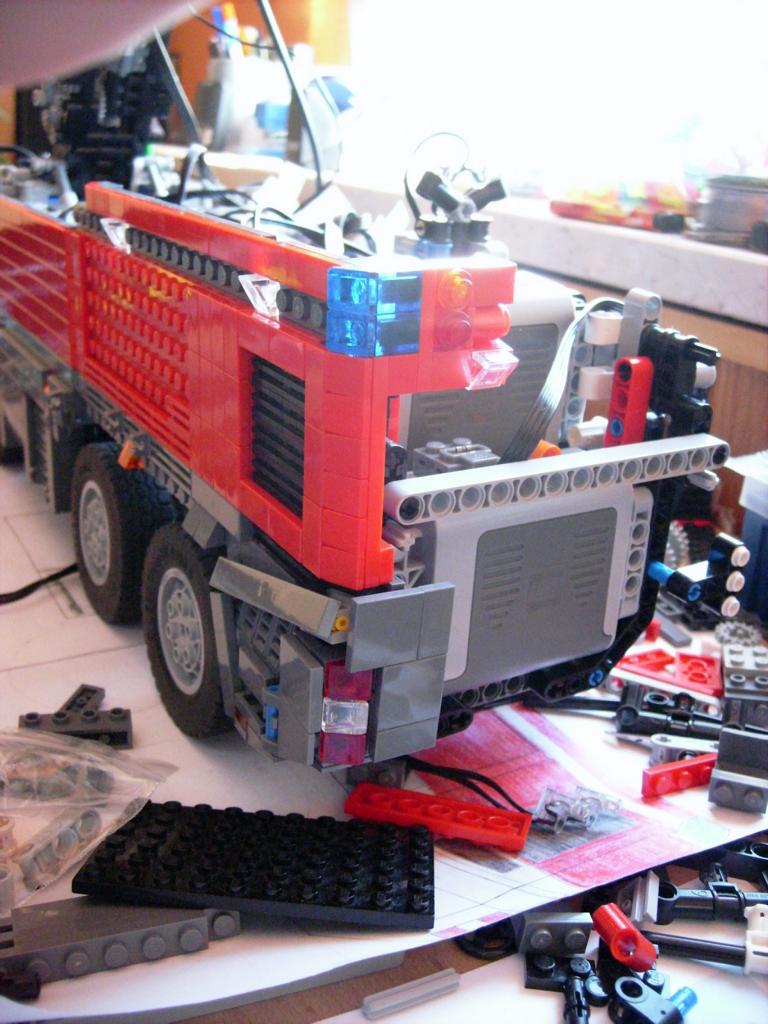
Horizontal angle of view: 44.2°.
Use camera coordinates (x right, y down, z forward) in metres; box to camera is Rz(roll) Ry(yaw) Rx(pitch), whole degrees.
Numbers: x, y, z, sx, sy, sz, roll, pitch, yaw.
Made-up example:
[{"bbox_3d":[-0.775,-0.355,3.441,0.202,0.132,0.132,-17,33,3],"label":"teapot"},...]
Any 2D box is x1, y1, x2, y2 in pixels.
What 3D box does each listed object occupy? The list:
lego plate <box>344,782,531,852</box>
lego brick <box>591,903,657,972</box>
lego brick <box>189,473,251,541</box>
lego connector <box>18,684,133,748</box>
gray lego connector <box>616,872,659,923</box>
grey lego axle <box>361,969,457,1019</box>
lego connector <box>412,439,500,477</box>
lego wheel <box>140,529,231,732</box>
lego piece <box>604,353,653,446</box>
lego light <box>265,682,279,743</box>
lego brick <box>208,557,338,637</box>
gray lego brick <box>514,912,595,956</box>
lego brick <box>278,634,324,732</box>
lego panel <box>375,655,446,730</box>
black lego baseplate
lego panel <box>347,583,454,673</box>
[{"bbox_3d":[0.015,0.082,0.254,0.048,0.005,0.016,7,5,14],"label":"lego plate"},{"bbox_3d":[0.058,0.103,0.229,0.007,0.008,0.016,-48,29,-3],"label":"lego brick"},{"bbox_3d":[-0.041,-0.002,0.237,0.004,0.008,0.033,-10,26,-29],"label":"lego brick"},{"bbox_3d":[-0.093,0.061,0.287,0.032,0.009,0.023,-1,20,-11],"label":"lego connector"},{"bbox_3d":[0.063,0.096,0.235,0.009,0.013,0.005,-5,22,-22],"label":"gray lego connector"},{"bbox_3d":[0.007,0.113,0.222,0.024,0.005,0.005,-7,24,-23],"label":"grey lego axle"},{"bbox_3d":[0.017,-0.011,0.225,0.016,0.008,0.016,-10,26,-29],"label":"lego connector"},{"bbox_3d":[-0.047,0.033,0.288,0.036,0.069,0.069,-10,26,-29],"label":"lego wheel"},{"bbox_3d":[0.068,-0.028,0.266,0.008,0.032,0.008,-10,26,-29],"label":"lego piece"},{"bbox_3d":[-0.025,0.046,0.216,0.005,0.013,0.005,-9,23,-30],"label":"lego light"},{"bbox_3d":[-0.025,0.019,0.215,0.032,0.008,0.003,19,2,29],"label":"lego brick"},{"bbox_3d":[0.040,0.098,0.220,0.016,0.008,0.005,5,14,-10],"label":"gray lego brick"},{"bbox_3d":[-0.018,0.037,0.204,0.003,0.016,0.016,-10,26,-29],"label":"lego brick"},{"bbox_3d":[0.006,0.039,0.209,0.016,0.016,0.003,-6,23,-30],"label":"lego panel"},{"bbox_3d":[-0.028,0.084,0.232,0.080,0.005,0.048,5,3,0],"label":"black lego baseplate"},{"bbox_3d":[0.004,0.025,0.201,0.024,0.016,0.003,-6,23,-30],"label":"lego panel"}]

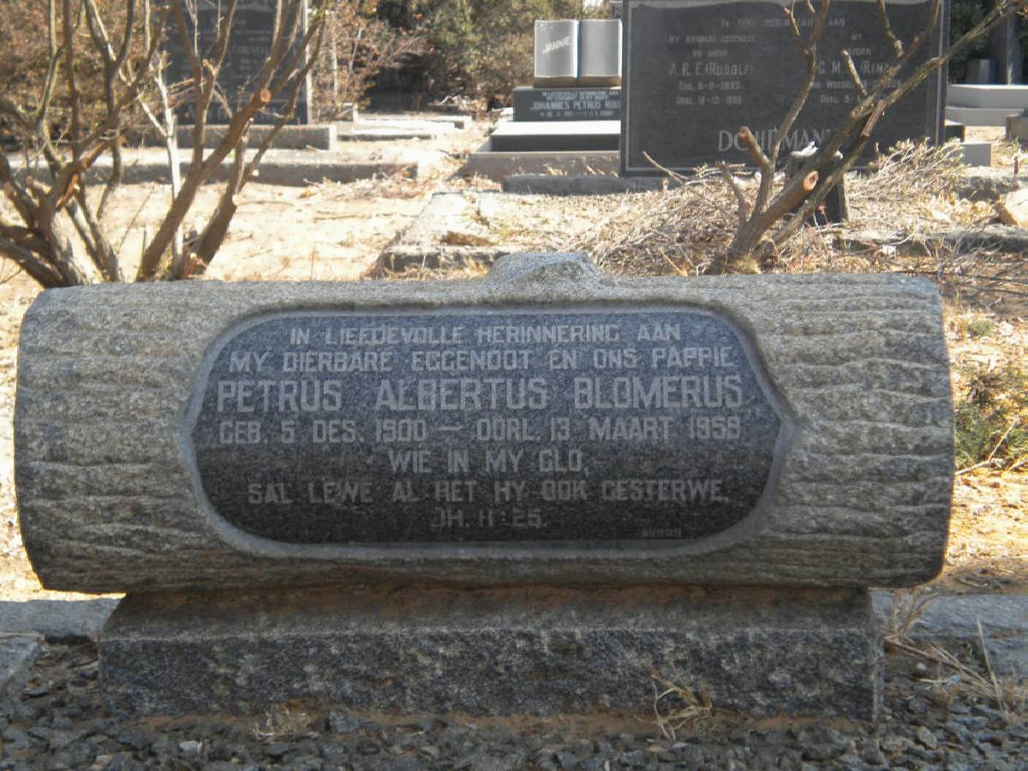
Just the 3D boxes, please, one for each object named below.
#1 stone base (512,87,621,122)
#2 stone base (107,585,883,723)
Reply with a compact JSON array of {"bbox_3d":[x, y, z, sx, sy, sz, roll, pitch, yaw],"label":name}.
[{"bbox_3d":[0.369,-1.623,11.650,0.730,0.180,0.340,0,11,2],"label":"stone base"},{"bbox_3d":[-0.027,0.290,2.572,0.935,0.155,0.340,0,11,1],"label":"stone base"}]

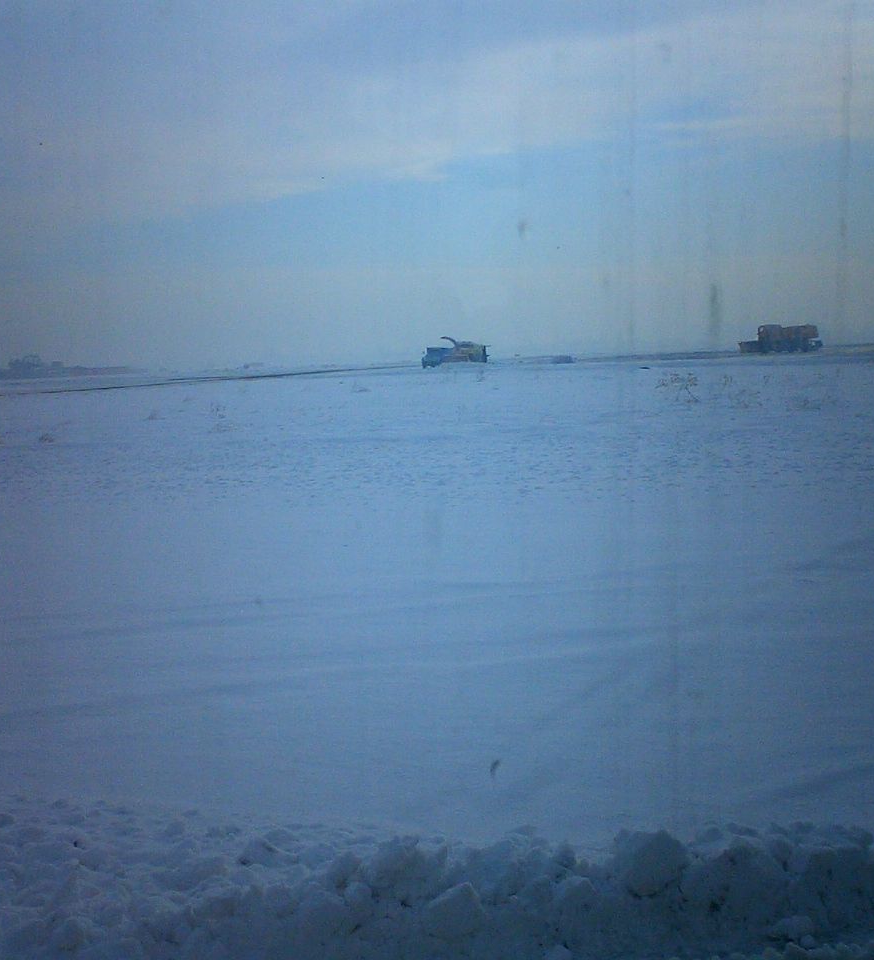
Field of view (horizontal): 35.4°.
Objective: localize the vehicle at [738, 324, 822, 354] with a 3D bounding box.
[{"bbox_3d":[36.592,-15.003,146.000,8.300,2.950,2.700,-2,5,-1],"label":"vehicle"}]

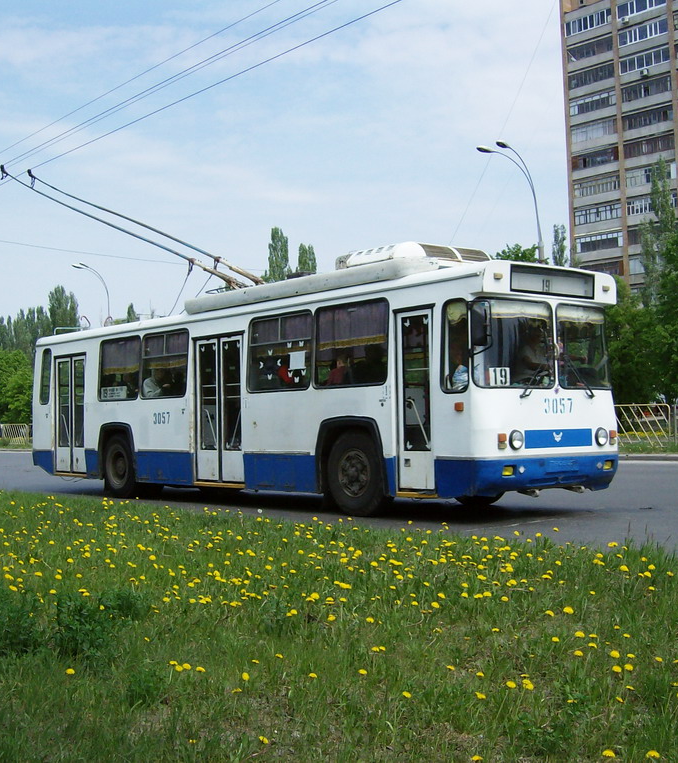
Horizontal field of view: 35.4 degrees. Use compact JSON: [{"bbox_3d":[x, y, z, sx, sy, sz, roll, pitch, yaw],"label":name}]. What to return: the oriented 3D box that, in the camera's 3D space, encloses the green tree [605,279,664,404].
[{"bbox_3d":[10.342,-0.722,38.419,3.600,6.035,3.600,1,-3,-40],"label":"green tree"}]

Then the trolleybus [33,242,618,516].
[{"bbox_3d":[-1.255,0.123,16.825,2.500,3.460,11.720,1,-3,-40],"label":"trolleybus"}]

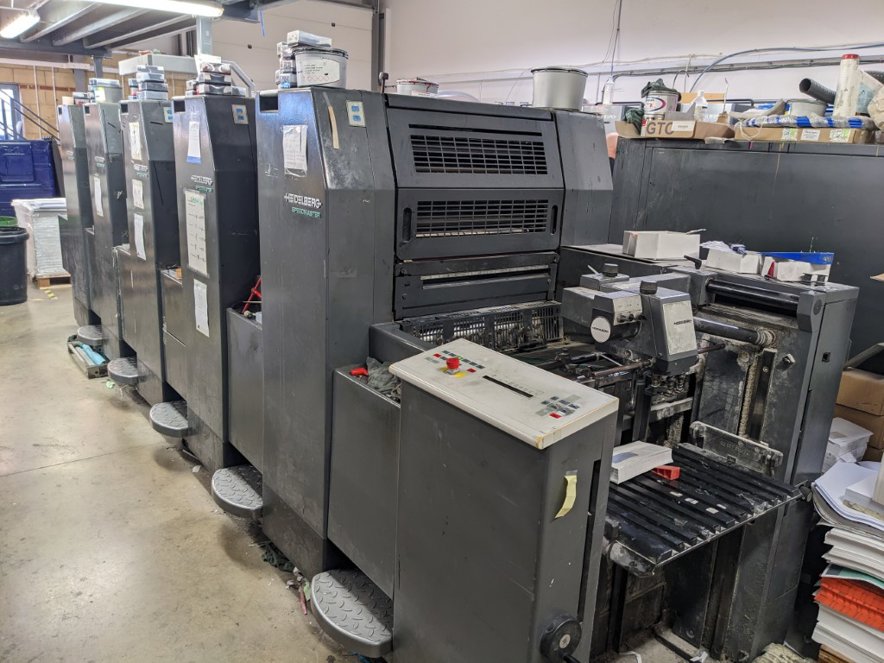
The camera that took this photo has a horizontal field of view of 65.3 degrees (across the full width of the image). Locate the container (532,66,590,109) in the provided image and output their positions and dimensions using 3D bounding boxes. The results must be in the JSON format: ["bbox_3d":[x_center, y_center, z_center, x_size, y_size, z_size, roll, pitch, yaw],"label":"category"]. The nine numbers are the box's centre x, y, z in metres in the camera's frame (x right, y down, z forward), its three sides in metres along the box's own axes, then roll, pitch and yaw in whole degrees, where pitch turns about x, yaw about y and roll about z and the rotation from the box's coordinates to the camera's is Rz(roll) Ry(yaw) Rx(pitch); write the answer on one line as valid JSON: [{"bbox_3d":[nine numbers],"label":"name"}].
[{"bbox_3d":[0.539,-1.119,3.229,0.262,0.178,0.262,3,15,-1],"label":"container"}]

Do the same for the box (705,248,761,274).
[{"bbox_3d":[1.163,-0.284,2.759,0.091,0.073,0.181,-5,17,-29],"label":"box"}]

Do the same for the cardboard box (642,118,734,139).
[{"bbox_3d":[1.370,-1.115,3.825,0.264,0.096,0.446,-9,19,-37],"label":"cardboard box"}]

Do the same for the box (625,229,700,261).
[{"bbox_3d":[0.959,-0.386,3.024,0.253,0.112,0.193,-9,19,-37],"label":"box"}]

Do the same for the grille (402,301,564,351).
[{"bbox_3d":[0.194,0.001,2.909,0.866,0.180,0.074,-9,19,-37],"label":"grille"}]

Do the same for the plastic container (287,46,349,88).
[{"bbox_3d":[-0.448,-0.958,2.549,0.208,0.139,0.208,3,15,-1],"label":"plastic container"}]

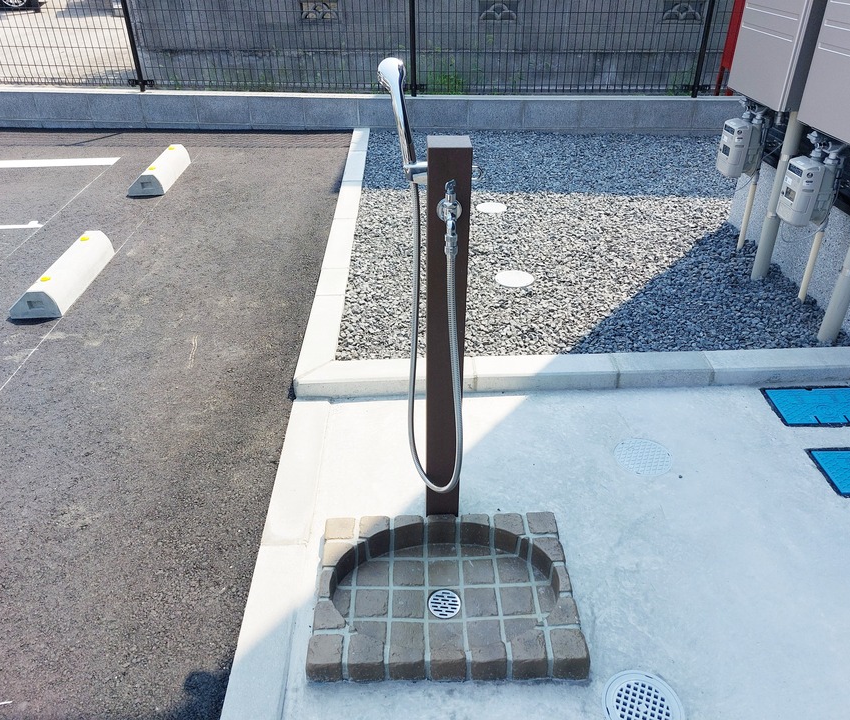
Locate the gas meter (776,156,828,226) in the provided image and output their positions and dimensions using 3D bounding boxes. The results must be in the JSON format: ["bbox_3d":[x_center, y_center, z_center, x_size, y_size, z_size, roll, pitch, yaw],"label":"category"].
[{"bbox_3d":[1.394,-0.624,2.442,0.125,0.215,0.125,-1,32,-2],"label":"gas meter"}]

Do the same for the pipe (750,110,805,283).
[{"bbox_3d":[1.389,-0.624,2.629,0.061,0.671,0.061,-4,32,0],"label":"pipe"}]

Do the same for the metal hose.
[{"bbox_3d":[0.023,0.007,1.359,0.118,0.705,0.145,-1,32,-2],"label":"metal hose"}]

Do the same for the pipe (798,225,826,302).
[{"bbox_3d":[1.486,-0.368,2.557,0.027,0.312,0.027,-4,32,0],"label":"pipe"}]

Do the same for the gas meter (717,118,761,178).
[{"bbox_3d":[1.373,-0.922,2.901,0.125,0.215,0.125,-1,32,-2],"label":"gas meter"}]

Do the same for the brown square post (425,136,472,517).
[{"bbox_3d":[0.043,0.002,1.437,0.081,0.923,0.081,-1,32,-2],"label":"brown square post"}]

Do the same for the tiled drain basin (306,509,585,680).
[{"bbox_3d":[0.043,0.507,1.473,0.561,0.066,0.396,-1,32,-1],"label":"tiled drain basin"}]

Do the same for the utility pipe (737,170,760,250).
[{"bbox_3d":[1.453,-0.666,2.989,0.027,0.362,0.027,-4,32,0],"label":"utility pipe"}]

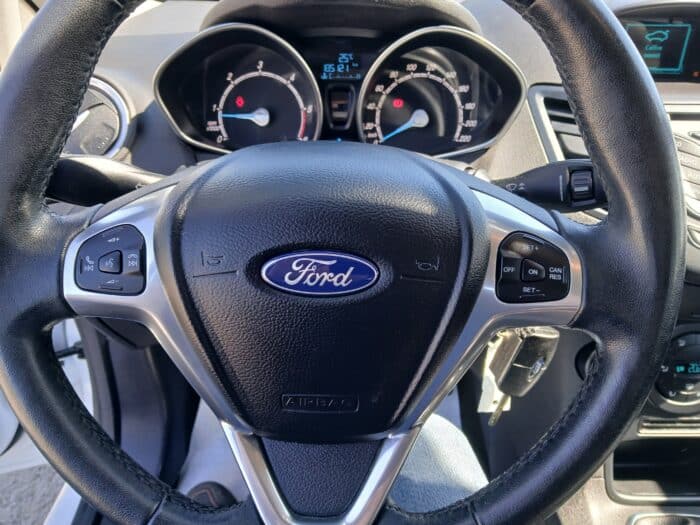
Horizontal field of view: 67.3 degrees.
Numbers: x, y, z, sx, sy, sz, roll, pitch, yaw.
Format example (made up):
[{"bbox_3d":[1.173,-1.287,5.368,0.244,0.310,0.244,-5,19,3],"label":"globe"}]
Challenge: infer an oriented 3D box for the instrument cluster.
[{"bbox_3d":[-0.009,-0.157,0.482,0.323,0.118,0.070,1,12,0],"label":"instrument cluster"}]

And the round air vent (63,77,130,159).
[{"bbox_3d":[-0.245,-0.130,0.485,0.083,0.083,0.026,0,10,-2],"label":"round air vent"}]

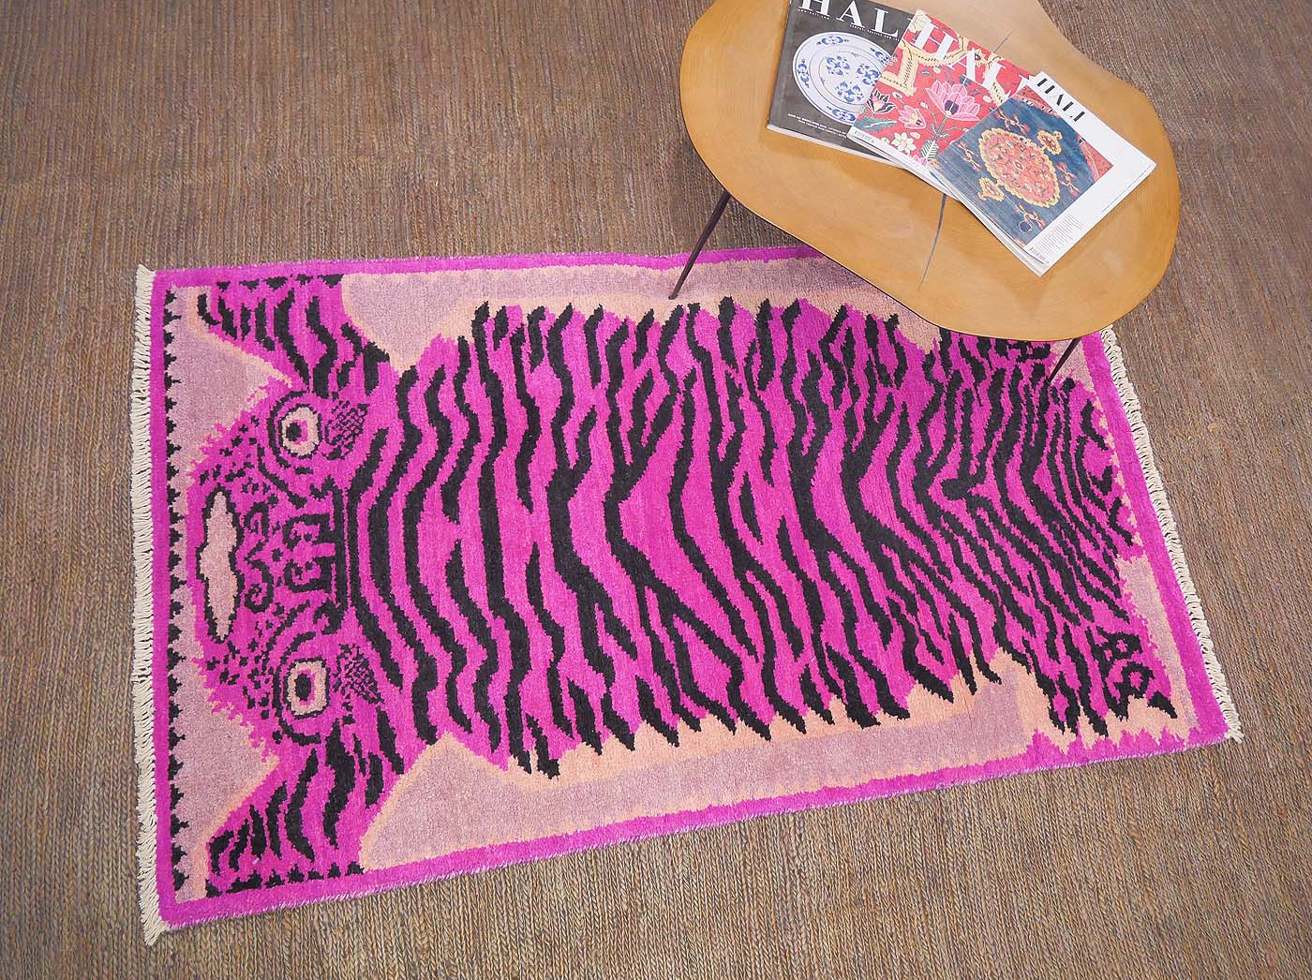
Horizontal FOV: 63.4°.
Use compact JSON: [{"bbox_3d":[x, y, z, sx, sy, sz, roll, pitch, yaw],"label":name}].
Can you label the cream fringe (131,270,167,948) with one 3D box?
[{"bbox_3d":[-0.709,0.108,1.474,0.040,0.010,0.981,-6,71,-14],"label":"cream fringe"}]

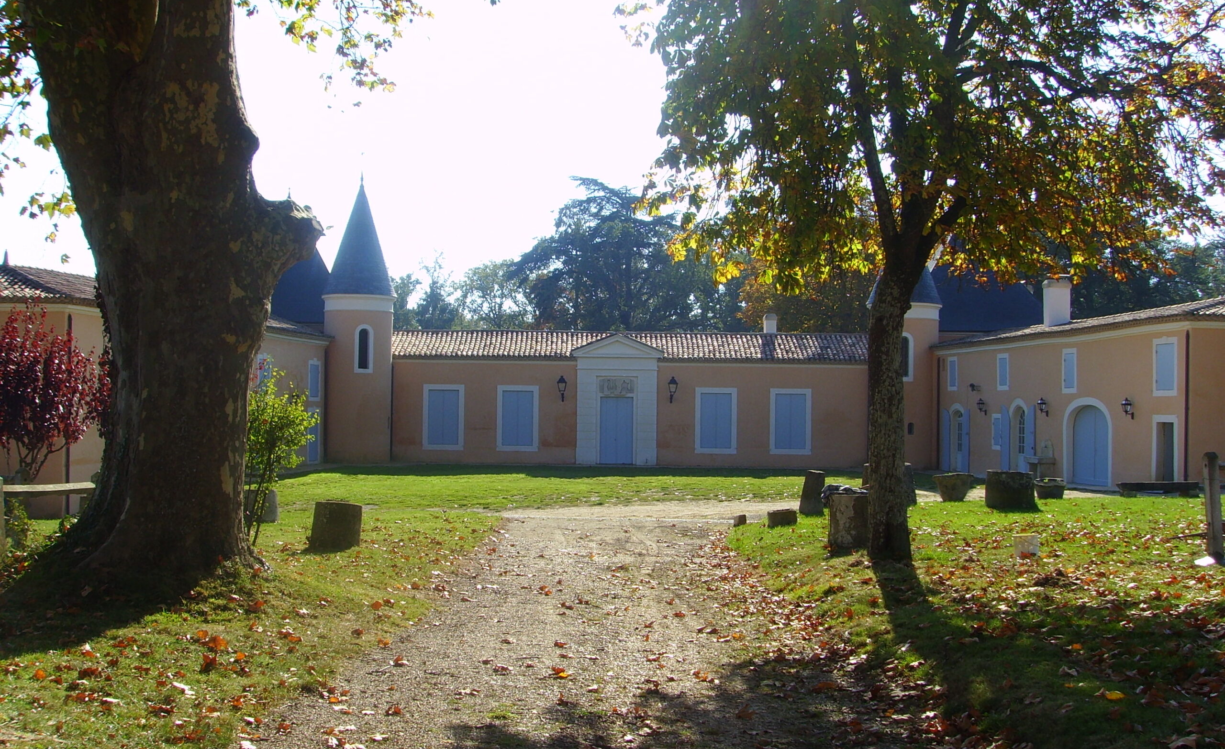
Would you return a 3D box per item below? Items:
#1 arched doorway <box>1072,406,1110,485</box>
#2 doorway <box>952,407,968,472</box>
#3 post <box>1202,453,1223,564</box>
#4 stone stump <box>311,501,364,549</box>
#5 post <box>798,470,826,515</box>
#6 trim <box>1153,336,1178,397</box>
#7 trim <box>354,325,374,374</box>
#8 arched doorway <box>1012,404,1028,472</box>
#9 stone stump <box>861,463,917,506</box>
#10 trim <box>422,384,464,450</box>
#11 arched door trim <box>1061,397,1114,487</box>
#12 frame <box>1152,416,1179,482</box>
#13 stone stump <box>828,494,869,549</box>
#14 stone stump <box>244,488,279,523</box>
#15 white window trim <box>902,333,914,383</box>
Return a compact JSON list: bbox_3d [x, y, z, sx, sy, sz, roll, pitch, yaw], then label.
[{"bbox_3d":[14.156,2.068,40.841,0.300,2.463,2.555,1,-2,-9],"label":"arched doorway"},{"bbox_3d":[12.625,2.360,50.034,0.300,2.393,1.307,1,-2,-9],"label":"doorway"},{"bbox_3d":[6.532,1.467,15.000,0.130,1.230,0.130,-3,-1,-2],"label":"post"},{"bbox_3d":[-3.115,1.715,15.600,0.540,0.520,0.540,4,-2,0],"label":"stone stump"},{"bbox_3d":[3.413,2.004,23.526,0.458,0.742,0.420,0,-2,8],"label":"post"},{"bbox_3d":[14.781,-0.195,36.867,0.150,1.552,1.171,1,-2,-9],"label":"trim"},{"bbox_3d":[-9.494,-0.970,52.800,0.740,1.850,0.180,1,-2,-18],"label":"trim"},{"bbox_3d":[14.121,2.183,47.312,0.300,2.400,1.450,1,-1,-6],"label":"arched doorway"},{"bbox_3d":[5.406,2.145,26.900,1.020,0.820,1.020,1,-1,0],"label":"stone stump"},{"bbox_3d":[-6.641,1.675,54.050,1.640,2.570,0.160,1,-1,0],"label":"trim"},{"bbox_3d":[14.652,2.073,42.183,0.300,2.700,3.100,1,-1,-6],"label":"arched door trim"},{"bbox_3d":[15.118,2.131,37.453,0.250,2.080,1.400,1,-1,-6],"label":"frame"},{"bbox_3d":[2.996,1.812,17.270,0.562,0.670,0.562,0,-2,10],"label":"stone stump"},{"bbox_3d":[-5.237,1.913,20.348,0.640,0.491,0.640,1,-2,-14],"label":"stone stump"},{"bbox_3d":[11.174,-0.659,52.800,0.740,1.870,0.180,0,-1,14],"label":"white window trim"}]

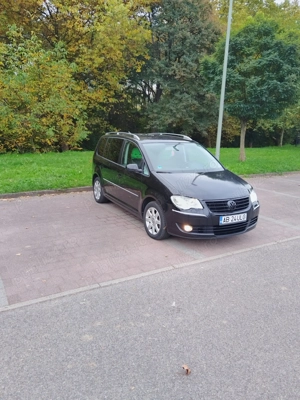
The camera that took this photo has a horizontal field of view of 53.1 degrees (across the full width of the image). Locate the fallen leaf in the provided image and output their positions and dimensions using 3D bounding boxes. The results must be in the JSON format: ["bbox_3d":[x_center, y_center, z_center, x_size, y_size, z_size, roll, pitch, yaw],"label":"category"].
[{"bbox_3d":[0.271,1.250,2.215,0.062,0.038,0.058,2,13,0],"label":"fallen leaf"}]

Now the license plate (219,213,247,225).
[{"bbox_3d":[1.224,0.278,4.406,0.520,0.114,0.020,-6,11,-28],"label":"license plate"}]

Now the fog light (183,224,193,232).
[{"bbox_3d":[0.540,0.404,4.342,0.125,0.100,0.060,-6,15,-28],"label":"fog light"}]

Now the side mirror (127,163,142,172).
[{"bbox_3d":[-0.251,-0.545,5.034,0.240,0.155,0.140,-6,15,-28],"label":"side mirror"}]

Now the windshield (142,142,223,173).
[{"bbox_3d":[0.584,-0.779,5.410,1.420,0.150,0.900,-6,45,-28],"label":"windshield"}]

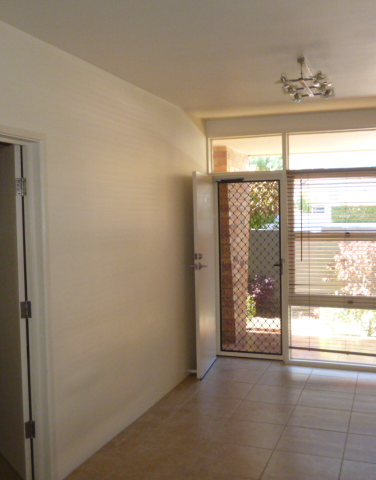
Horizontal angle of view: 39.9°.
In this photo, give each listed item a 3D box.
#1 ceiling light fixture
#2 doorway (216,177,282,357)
[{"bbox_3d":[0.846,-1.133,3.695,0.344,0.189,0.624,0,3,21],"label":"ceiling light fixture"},{"bbox_3d":[0.658,0.319,5.774,0.781,2.056,0.104,0,3,21],"label":"doorway"}]

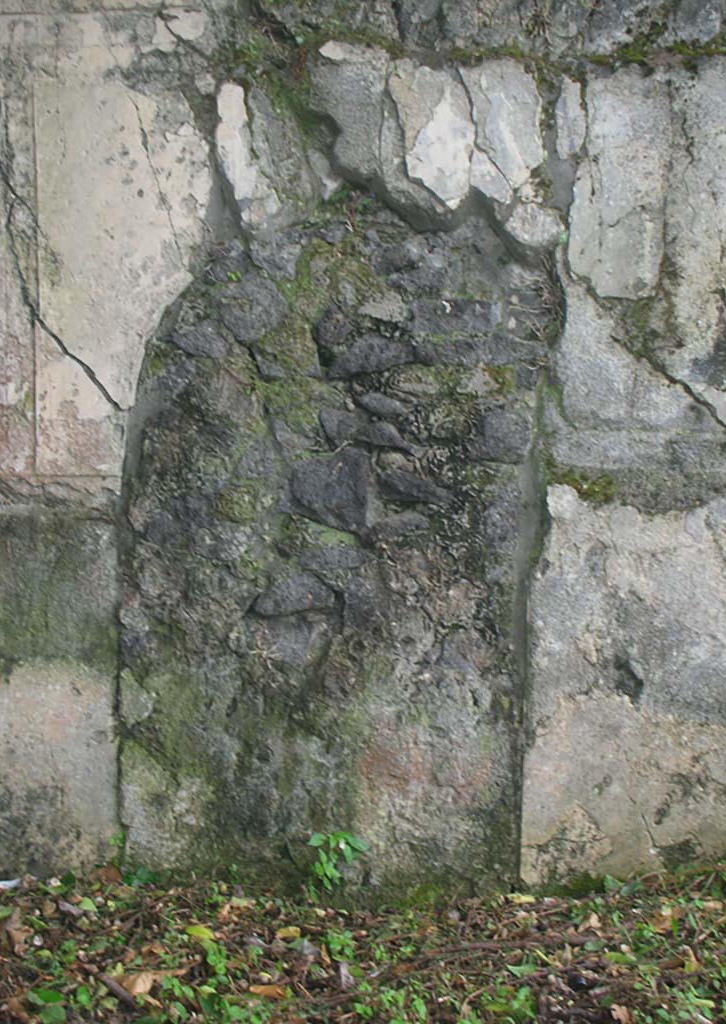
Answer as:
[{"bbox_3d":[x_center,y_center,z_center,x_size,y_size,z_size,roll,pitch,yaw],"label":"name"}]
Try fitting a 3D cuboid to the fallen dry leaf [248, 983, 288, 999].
[{"bbox_3d":[-0.225,1.139,3.733,0.100,0.022,0.055,0,4,0],"label":"fallen dry leaf"}]

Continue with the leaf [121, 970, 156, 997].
[{"bbox_3d":[-0.535,1.130,3.757,0.080,0.035,0.080,0,4,0],"label":"leaf"}]

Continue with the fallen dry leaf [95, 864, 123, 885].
[{"bbox_3d":[-0.720,1.029,4.450,0.078,0.040,0.055,0,4,0],"label":"fallen dry leaf"}]

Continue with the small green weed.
[{"bbox_3d":[-0.072,0.988,4.420,0.165,0.160,0.110,0,4,0],"label":"small green weed"}]

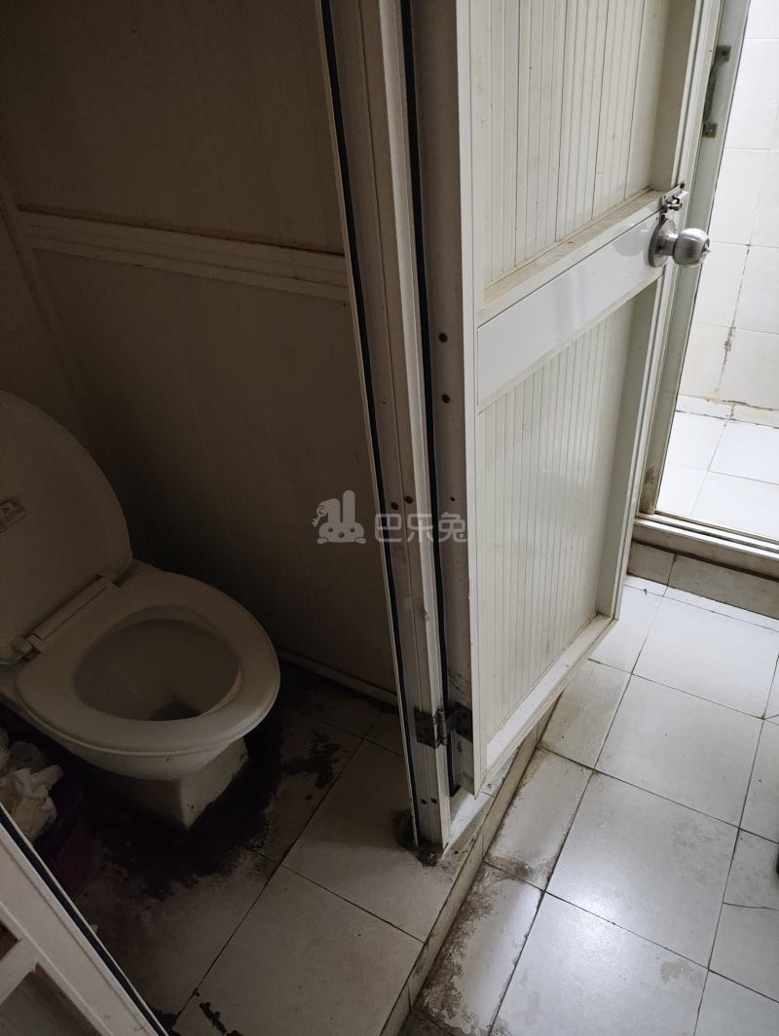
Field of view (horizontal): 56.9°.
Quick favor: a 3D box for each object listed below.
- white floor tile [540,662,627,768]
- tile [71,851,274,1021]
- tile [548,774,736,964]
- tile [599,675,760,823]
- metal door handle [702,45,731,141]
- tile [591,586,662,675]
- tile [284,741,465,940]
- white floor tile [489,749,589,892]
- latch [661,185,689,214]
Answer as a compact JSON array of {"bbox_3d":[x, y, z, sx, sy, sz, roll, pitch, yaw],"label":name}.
[{"bbox_3d":[0.477,0.465,1.742,0.135,0.010,0.300,16,43,26],"label":"white floor tile"},{"bbox_3d":[-0.410,0.711,1.347,0.302,0.010,0.300,16,43,26],"label":"tile"},{"bbox_3d":[0.515,0.689,1.450,0.300,0.010,0.300,16,43,26],"label":"tile"},{"bbox_3d":[0.665,0.519,1.647,0.300,0.010,0.300,16,43,26],"label":"tile"},{"bbox_3d":[0.616,-0.807,1.371,0.028,0.155,0.040,16,43,26],"label":"metal door handle"},{"bbox_3d":[0.627,0.294,1.940,0.135,0.010,0.303,16,43,26],"label":"tile"},{"bbox_3d":[0.003,0.615,1.413,0.307,0.010,0.303,16,43,26],"label":"tile"},{"bbox_3d":[0.328,0.635,1.545,0.135,0.010,0.300,16,43,26],"label":"white floor tile"},{"bbox_3d":[0.401,-0.443,1.004,0.020,0.032,0.052,25,48,34],"label":"latch"}]

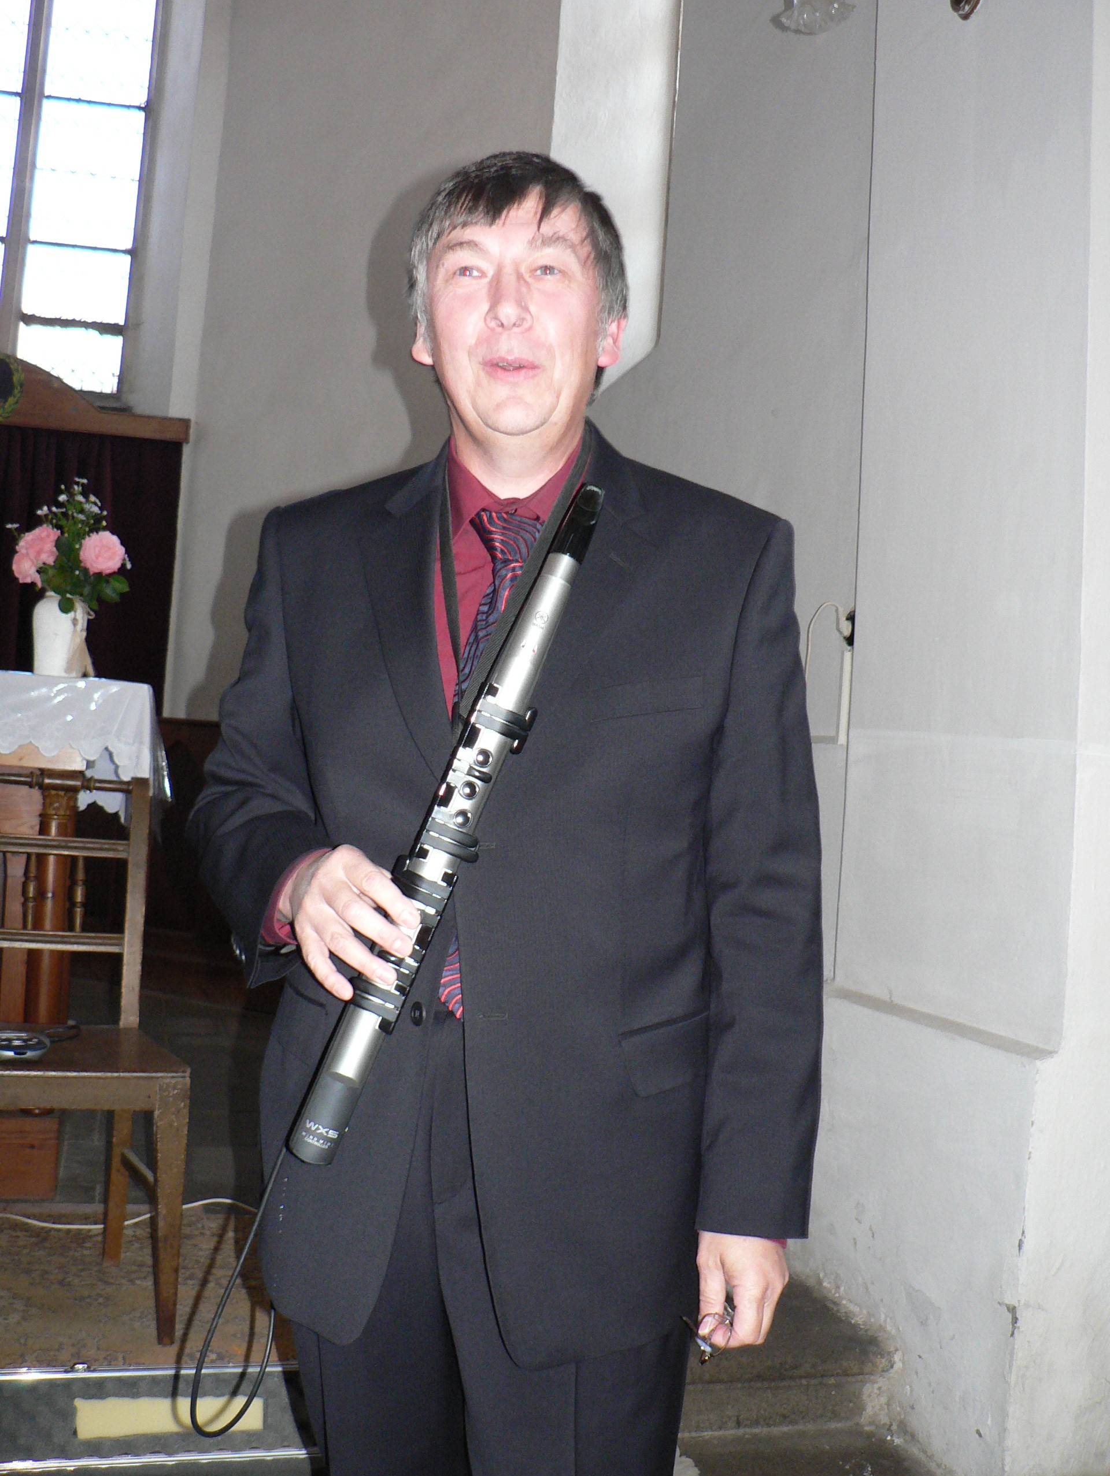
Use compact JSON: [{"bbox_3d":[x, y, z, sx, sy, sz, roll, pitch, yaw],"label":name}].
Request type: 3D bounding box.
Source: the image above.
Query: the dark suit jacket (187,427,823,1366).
[{"bbox_3d":[-0.045,0.130,1.390,0.570,0.825,0.340,3,-3,10],"label":"dark suit jacket"}]

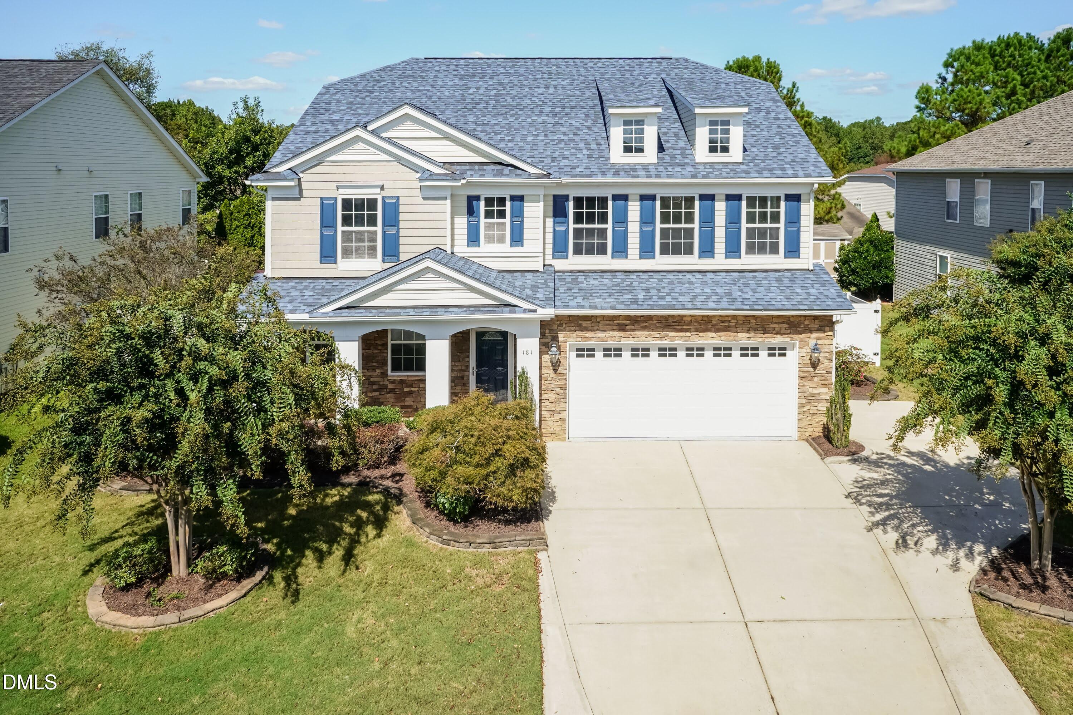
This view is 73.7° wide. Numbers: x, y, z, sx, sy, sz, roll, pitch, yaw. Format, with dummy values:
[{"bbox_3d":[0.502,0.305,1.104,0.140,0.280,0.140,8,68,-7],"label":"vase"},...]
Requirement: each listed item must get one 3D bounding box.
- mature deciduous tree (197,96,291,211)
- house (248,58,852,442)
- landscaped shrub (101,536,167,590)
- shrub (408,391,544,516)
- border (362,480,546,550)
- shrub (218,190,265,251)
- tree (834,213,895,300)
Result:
[{"bbox_3d":[-13.900,-8.700,35.000,6.000,8.300,5.800,0,8,0],"label":"mature deciduous tree"},{"bbox_3d":[0.100,-4.000,20.600,13.200,9.700,11.800,0,8,0],"label":"house"},{"bbox_3d":[-6.100,3.100,10.800,1.000,0.750,0.920,0,8,0],"label":"landscaped shrub"},{"bbox_3d":[-1.150,1.630,13.300,2.600,1.950,2.400,0,8,0],"label":"shrub"},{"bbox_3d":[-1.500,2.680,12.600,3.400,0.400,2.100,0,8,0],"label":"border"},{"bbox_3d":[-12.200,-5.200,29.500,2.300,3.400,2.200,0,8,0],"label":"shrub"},{"bbox_3d":[14.600,-4.450,31.500,3.000,3.900,3.000,0,8,0],"label":"tree"}]

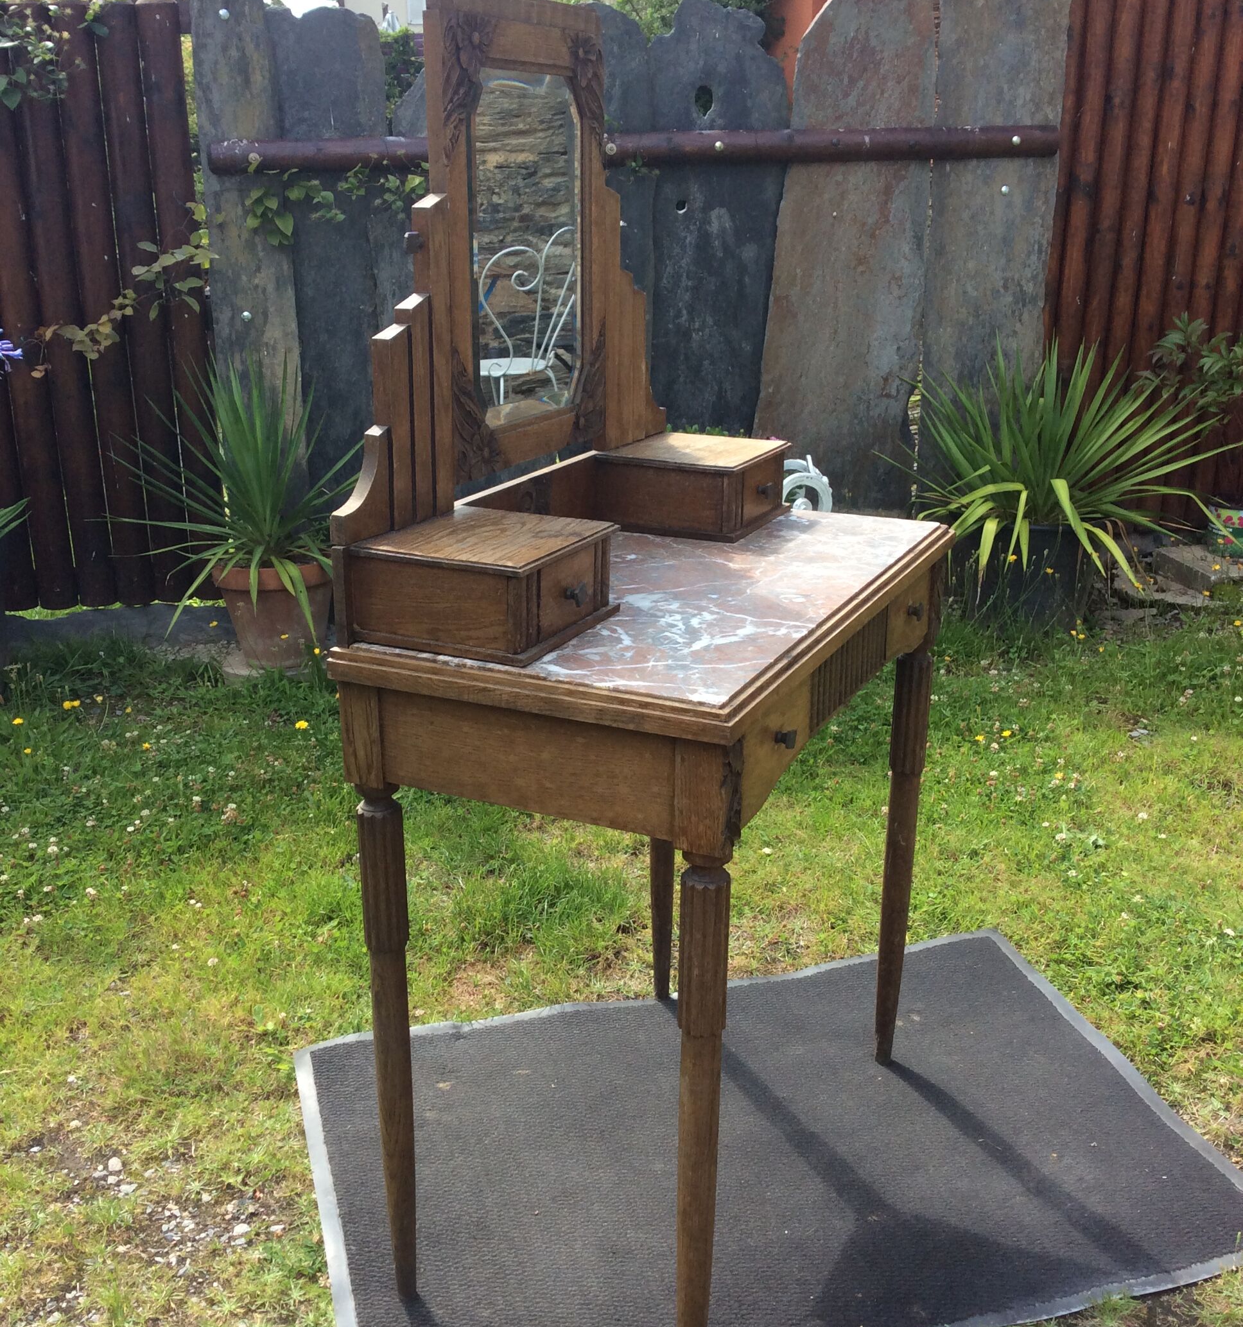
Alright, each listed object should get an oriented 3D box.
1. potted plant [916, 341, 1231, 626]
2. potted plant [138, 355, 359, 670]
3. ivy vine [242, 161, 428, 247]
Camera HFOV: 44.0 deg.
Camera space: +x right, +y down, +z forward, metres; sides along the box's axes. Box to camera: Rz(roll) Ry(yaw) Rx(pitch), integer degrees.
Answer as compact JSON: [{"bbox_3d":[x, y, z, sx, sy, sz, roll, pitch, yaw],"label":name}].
[{"bbox_3d":[1.190,-0.552,4.092,0.825,0.607,0.742,6,20,15],"label":"potted plant"},{"bbox_3d":[-0.892,-0.429,3.722,0.582,0.636,0.553,-4,19,-13],"label":"potted plant"},{"bbox_3d":[-0.701,-1.144,3.834,0.478,0.209,0.140,-5,20,-16],"label":"ivy vine"}]

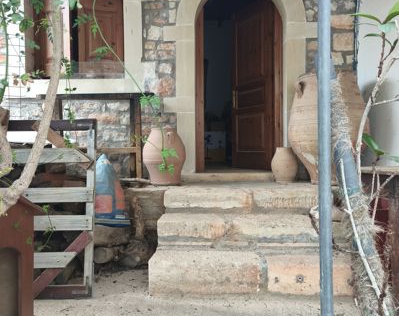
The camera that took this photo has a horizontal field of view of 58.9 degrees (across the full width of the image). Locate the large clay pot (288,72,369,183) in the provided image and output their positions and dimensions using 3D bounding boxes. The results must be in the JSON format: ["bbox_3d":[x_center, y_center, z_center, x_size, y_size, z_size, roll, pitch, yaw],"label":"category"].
[{"bbox_3d":[1.312,-0.303,3.568,0.780,1.113,0.780,0,2,2],"label":"large clay pot"}]

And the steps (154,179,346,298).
[{"bbox_3d":[0.414,0.673,3.316,1.574,0.766,1.157,0,2,2],"label":"steps"}]

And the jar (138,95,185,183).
[{"bbox_3d":[-0.370,-0.021,3.758,0.430,0.596,0.430,0,2,2],"label":"jar"}]

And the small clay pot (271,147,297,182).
[{"bbox_3d":[0.918,0.076,3.801,0.280,0.377,0.280,0,2,2],"label":"small clay pot"}]

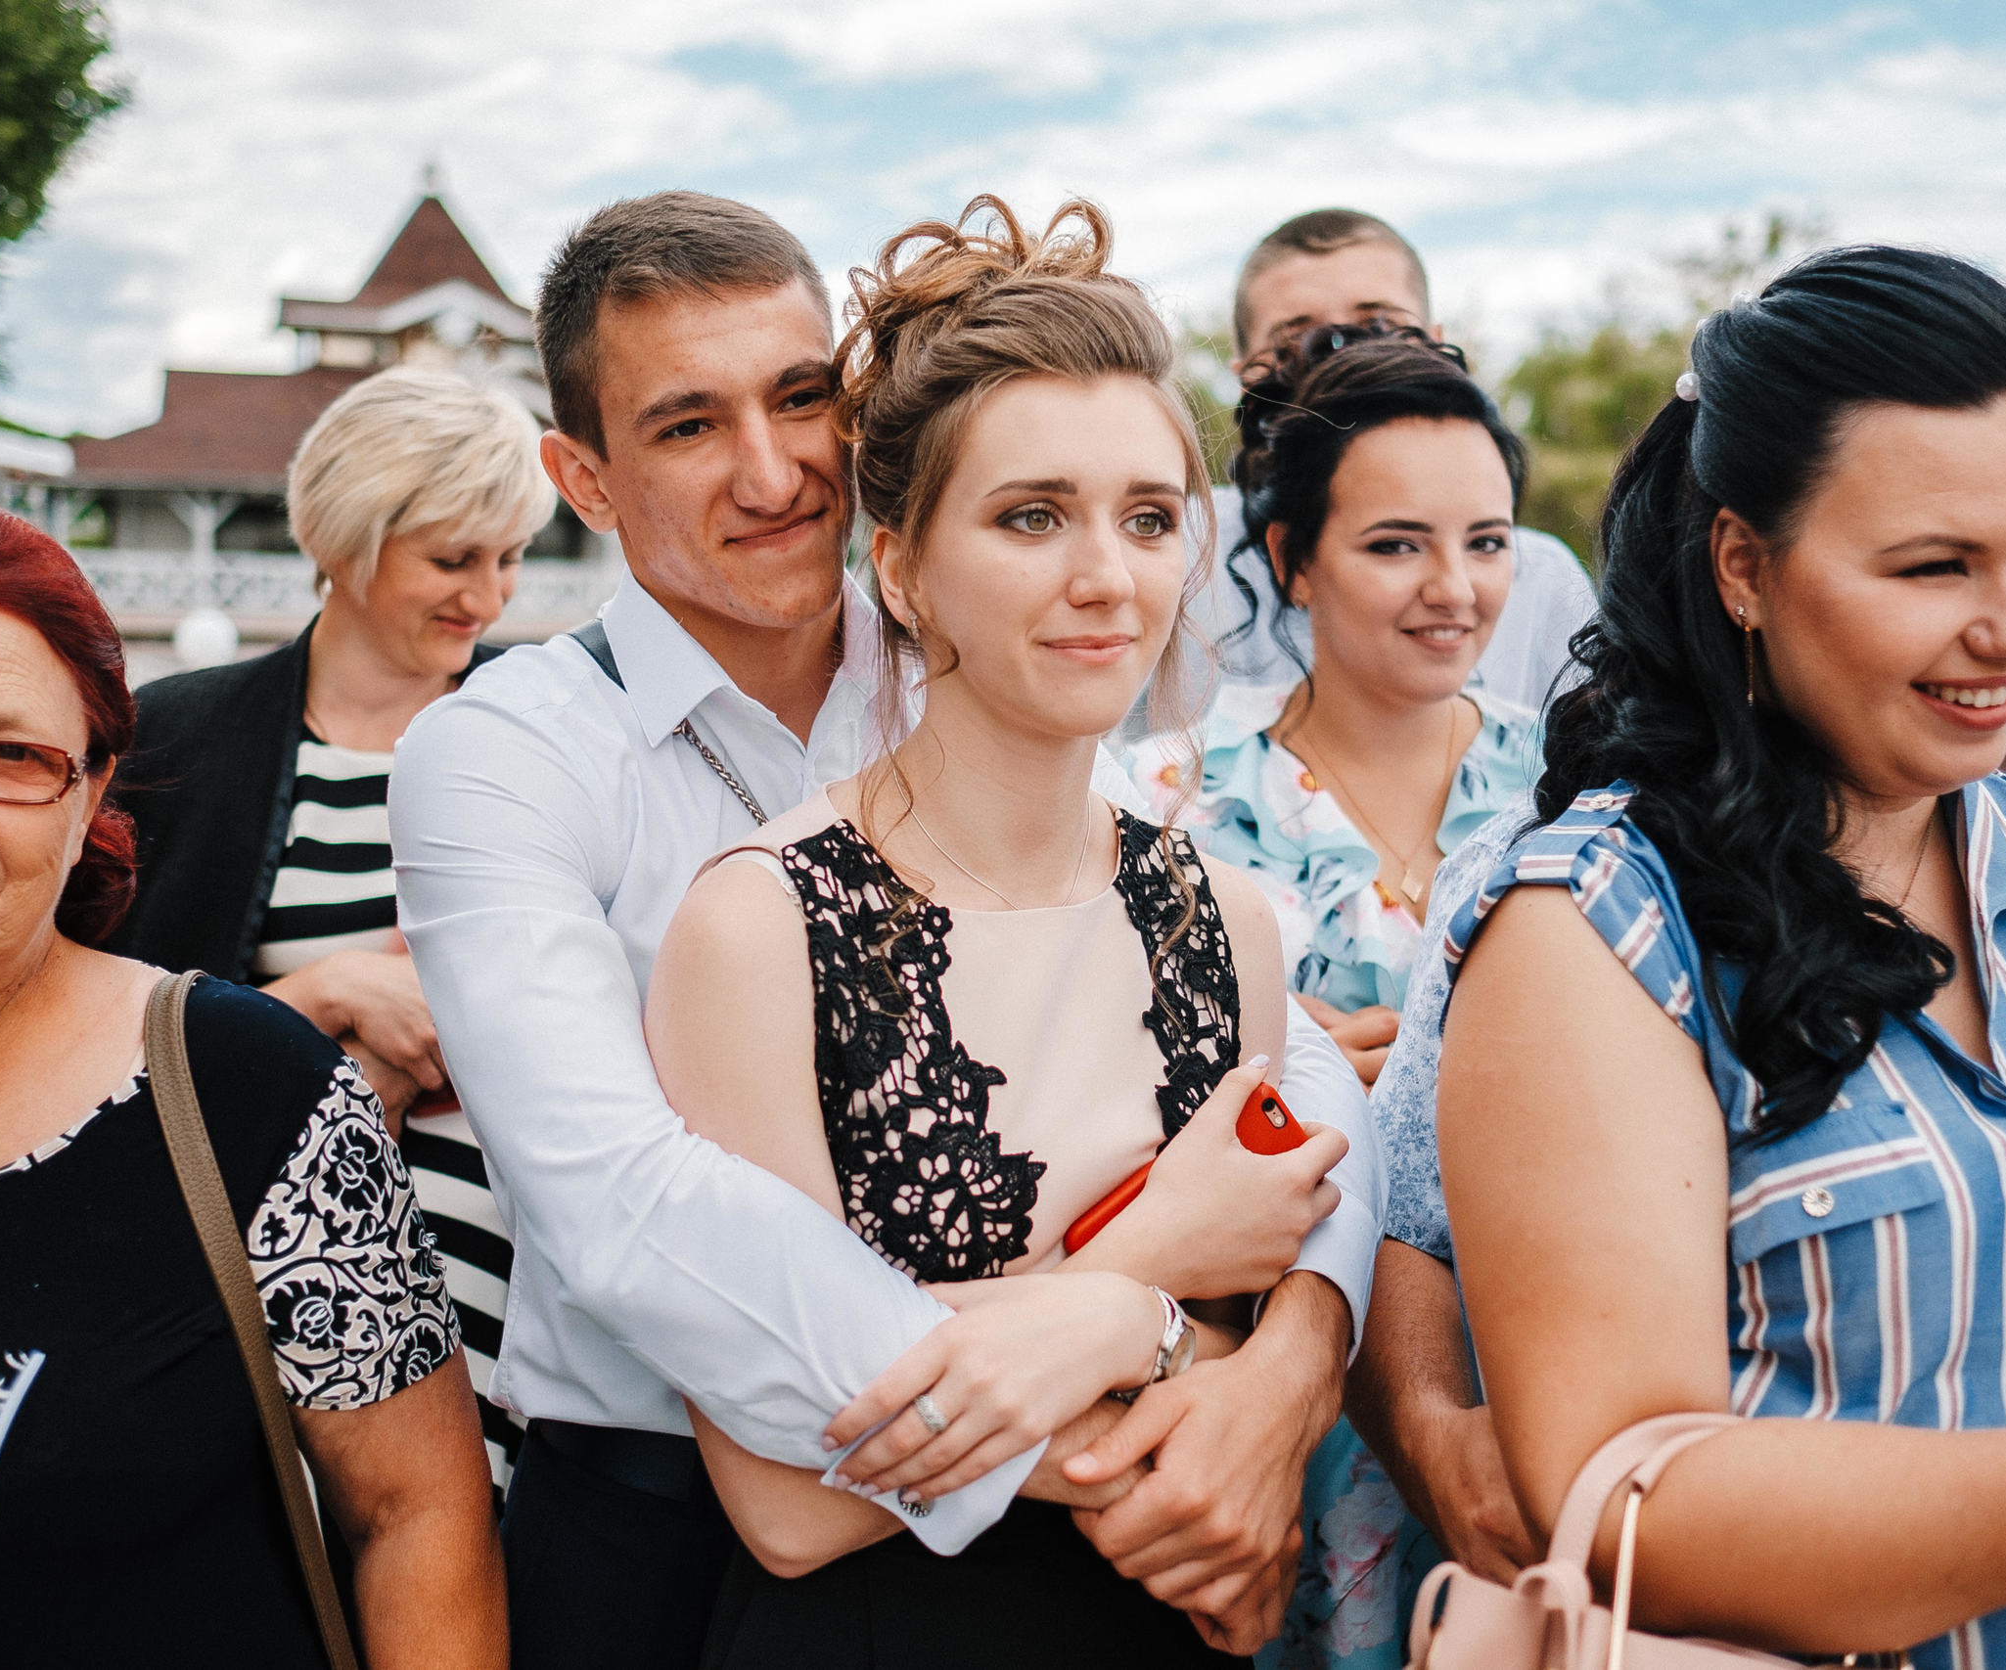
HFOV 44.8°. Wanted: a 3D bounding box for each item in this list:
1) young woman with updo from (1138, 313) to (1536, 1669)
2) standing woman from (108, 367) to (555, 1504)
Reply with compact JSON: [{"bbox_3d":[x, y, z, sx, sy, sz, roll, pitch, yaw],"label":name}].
[{"bbox_3d":[0.272,0.476,1.833,0.440,1.694,0.320,-2,7,-20],"label":"young woman with updo"},{"bbox_3d":[-0.508,0.463,2.004,0.460,1.671,0.360,-3,7,-30],"label":"standing woman"}]

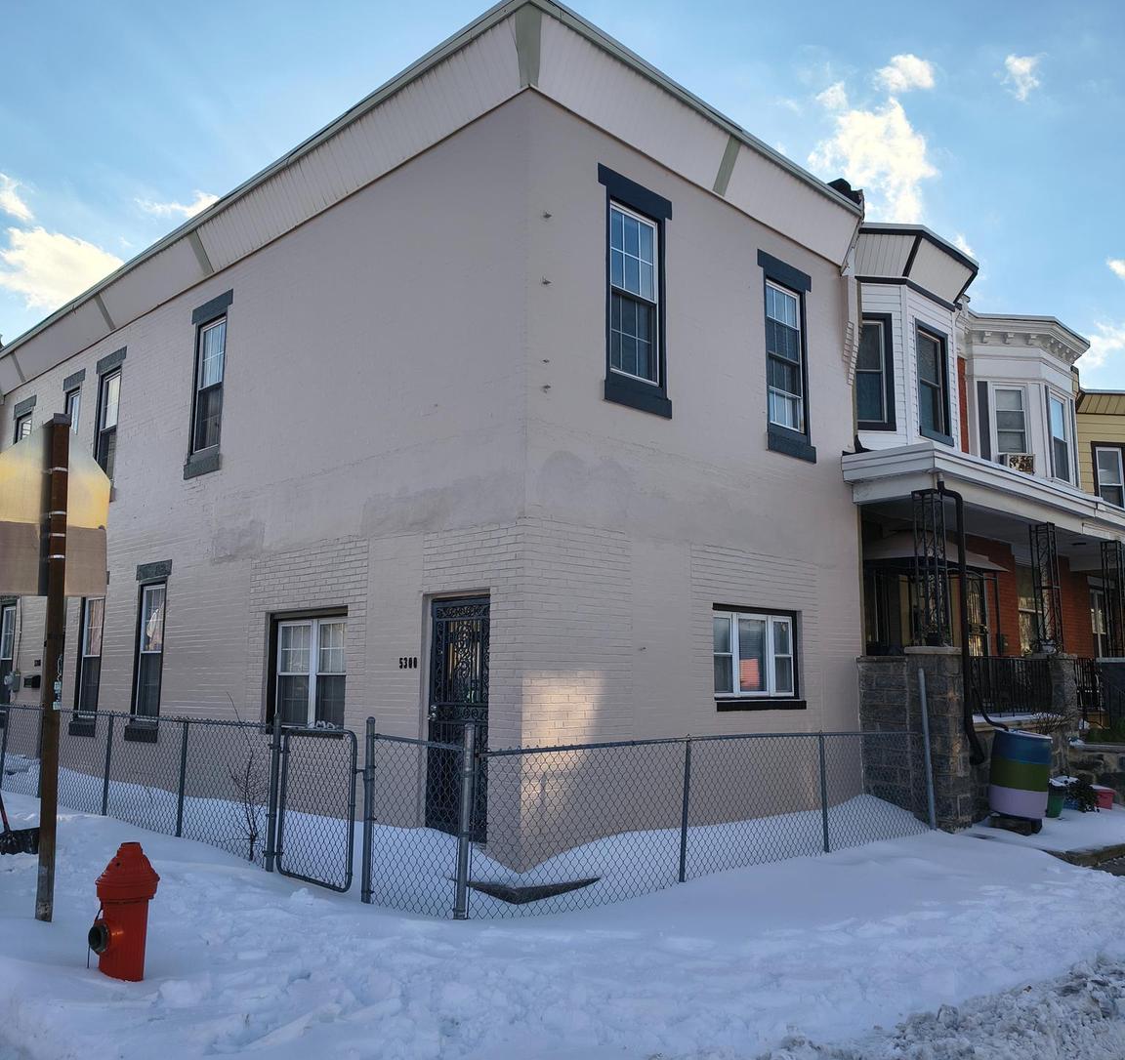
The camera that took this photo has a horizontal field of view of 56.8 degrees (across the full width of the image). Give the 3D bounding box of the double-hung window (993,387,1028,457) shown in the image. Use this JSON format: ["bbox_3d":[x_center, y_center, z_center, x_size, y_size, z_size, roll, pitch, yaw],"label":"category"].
[{"bbox_3d":[7.576,-1.755,17.591,0.540,1.310,0.110,1,-8,-1],"label":"double-hung window"}]

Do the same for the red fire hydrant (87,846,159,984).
[{"bbox_3d":[-2.187,1.954,5.181,0.300,0.771,0.320,-8,-12,43],"label":"red fire hydrant"}]

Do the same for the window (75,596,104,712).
[{"bbox_3d":[-6.740,1.792,14.915,0.110,1.814,0.865,9,-12,-44],"label":"window"}]

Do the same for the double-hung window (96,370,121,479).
[{"bbox_3d":[-6.499,-1.453,14.965,0.830,1.790,0.120,-9,-13,44],"label":"double-hung window"}]

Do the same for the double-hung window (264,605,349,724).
[{"bbox_3d":[-2.571,1.435,10.624,0.140,1.205,1.524,9,-12,-44],"label":"double-hung window"}]

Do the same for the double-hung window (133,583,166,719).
[{"bbox_3d":[-5.157,1.535,13.136,0.770,1.770,0.120,-9,-13,44],"label":"double-hung window"}]

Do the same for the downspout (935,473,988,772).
[{"bbox_3d":[4.478,1.036,11.685,0.200,3.150,0.720,-8,-12,43],"label":"downspout"}]

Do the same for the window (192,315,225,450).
[{"bbox_3d":[-4.319,-1.764,12.869,0.730,1.640,0.100,-9,-13,44],"label":"window"}]

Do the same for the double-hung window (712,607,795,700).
[{"bbox_3d":[2.017,1.288,10.810,0.110,0.948,1.642,-8,-12,43],"label":"double-hung window"}]

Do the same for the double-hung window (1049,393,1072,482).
[{"bbox_3d":[8.401,-1.538,17.622,0.100,1.464,0.815,-9,-13,44],"label":"double-hung window"}]

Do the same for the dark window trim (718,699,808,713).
[{"bbox_3d":[2.060,1.823,10.750,0.100,0.087,1.672,-8,-12,43],"label":"dark window trim"}]

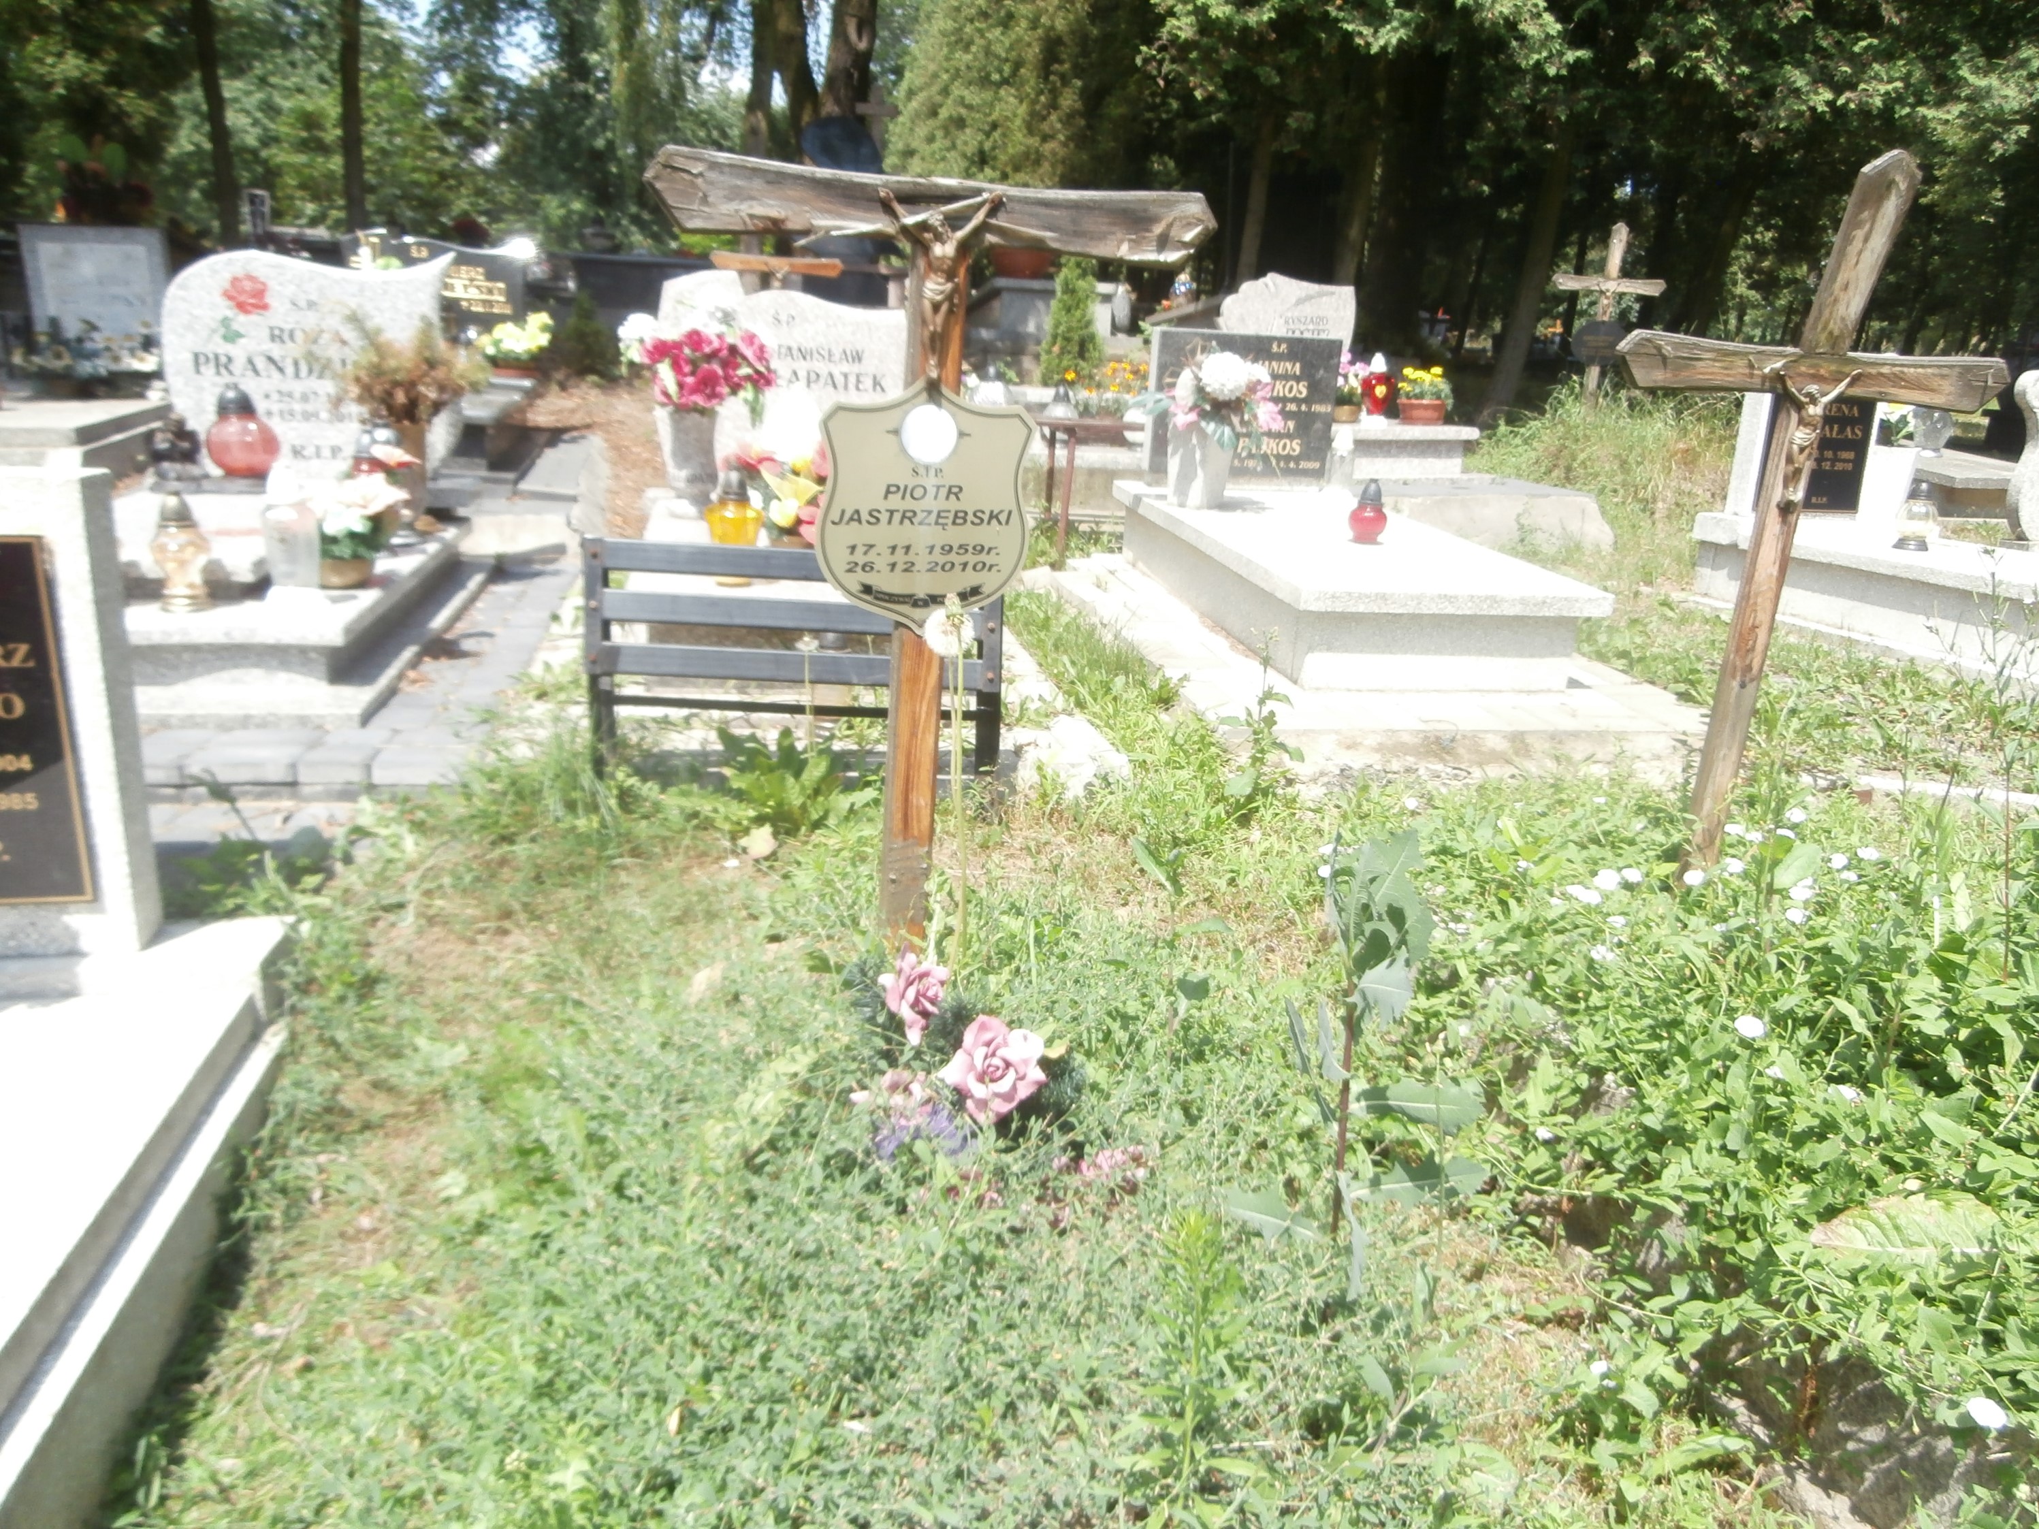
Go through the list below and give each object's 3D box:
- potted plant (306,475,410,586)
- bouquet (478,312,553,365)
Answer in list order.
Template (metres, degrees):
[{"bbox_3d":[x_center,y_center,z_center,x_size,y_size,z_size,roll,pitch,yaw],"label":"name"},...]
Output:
[{"bbox_3d":[-1.516,-0.537,3.250,0.210,0.244,0.190,0,19,-11],"label":"potted plant"},{"bbox_3d":[-2.490,-2.089,6.973,0.370,0.264,0.266,0,19,-11],"label":"bouquet"}]

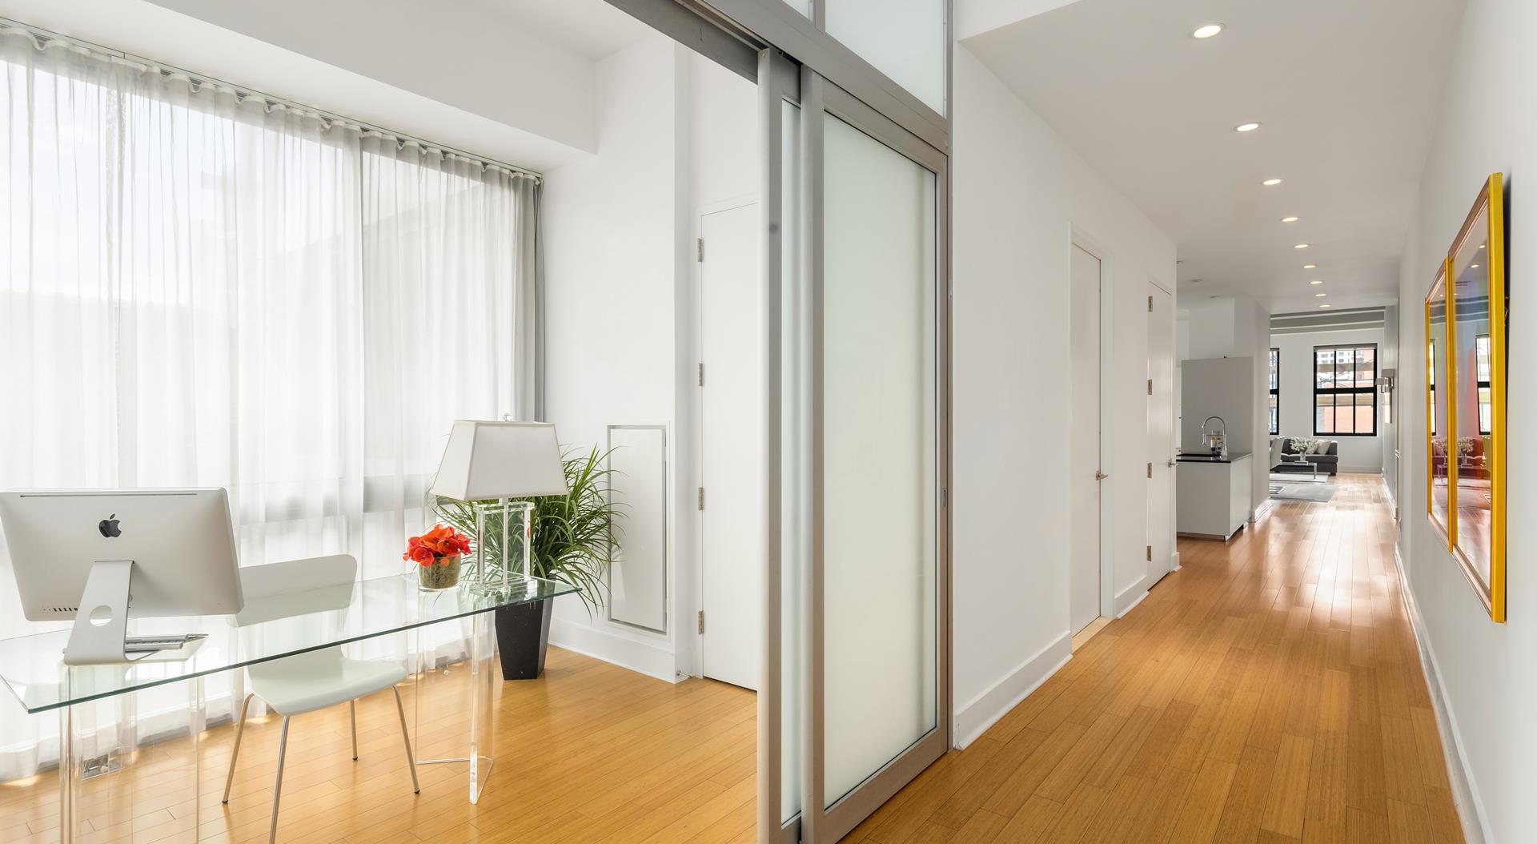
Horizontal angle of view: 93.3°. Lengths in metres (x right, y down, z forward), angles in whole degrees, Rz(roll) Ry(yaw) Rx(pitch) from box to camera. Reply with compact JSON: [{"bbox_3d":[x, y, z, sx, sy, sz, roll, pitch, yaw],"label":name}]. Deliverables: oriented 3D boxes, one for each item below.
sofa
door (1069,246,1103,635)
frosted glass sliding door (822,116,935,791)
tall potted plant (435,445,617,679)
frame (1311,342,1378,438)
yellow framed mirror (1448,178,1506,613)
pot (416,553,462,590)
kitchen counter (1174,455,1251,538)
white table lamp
[{"bbox_3d":[12.823,0.853,18.000,2.100,0.820,0.930,0,0,39],"label":"sofa"},{"bbox_3d":[1.996,0.128,4.675,0.050,2.430,0.900,0,0,39],"label":"door"},{"bbox_3d":[0.404,0.133,2.608,0.055,2.340,0.880,0,0,39],"label":"frosted glass sliding door"},{"bbox_3d":[-1.256,0.738,3.877,0.950,1.236,0.880,0,0,-6],"label":"tall potted plant"},{"bbox_3d":[14.155,-0.752,17.808,1.230,2.260,0.120,0,0,39],"label":"frame"},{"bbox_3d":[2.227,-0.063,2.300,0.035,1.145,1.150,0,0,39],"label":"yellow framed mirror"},{"bbox_3d":[-1.270,0.575,2.806,0.165,0.115,0.165,0,0,0],"label":"pot"},{"bbox_3d":[5.310,0.866,8.836,0.800,0.910,2.000,0,0,39],"label":"kitchen counter"},{"bbox_3d":[-0.997,0.304,2.736,0.400,0.655,0.335,0,0,-41],"label":"white table lamp"}]

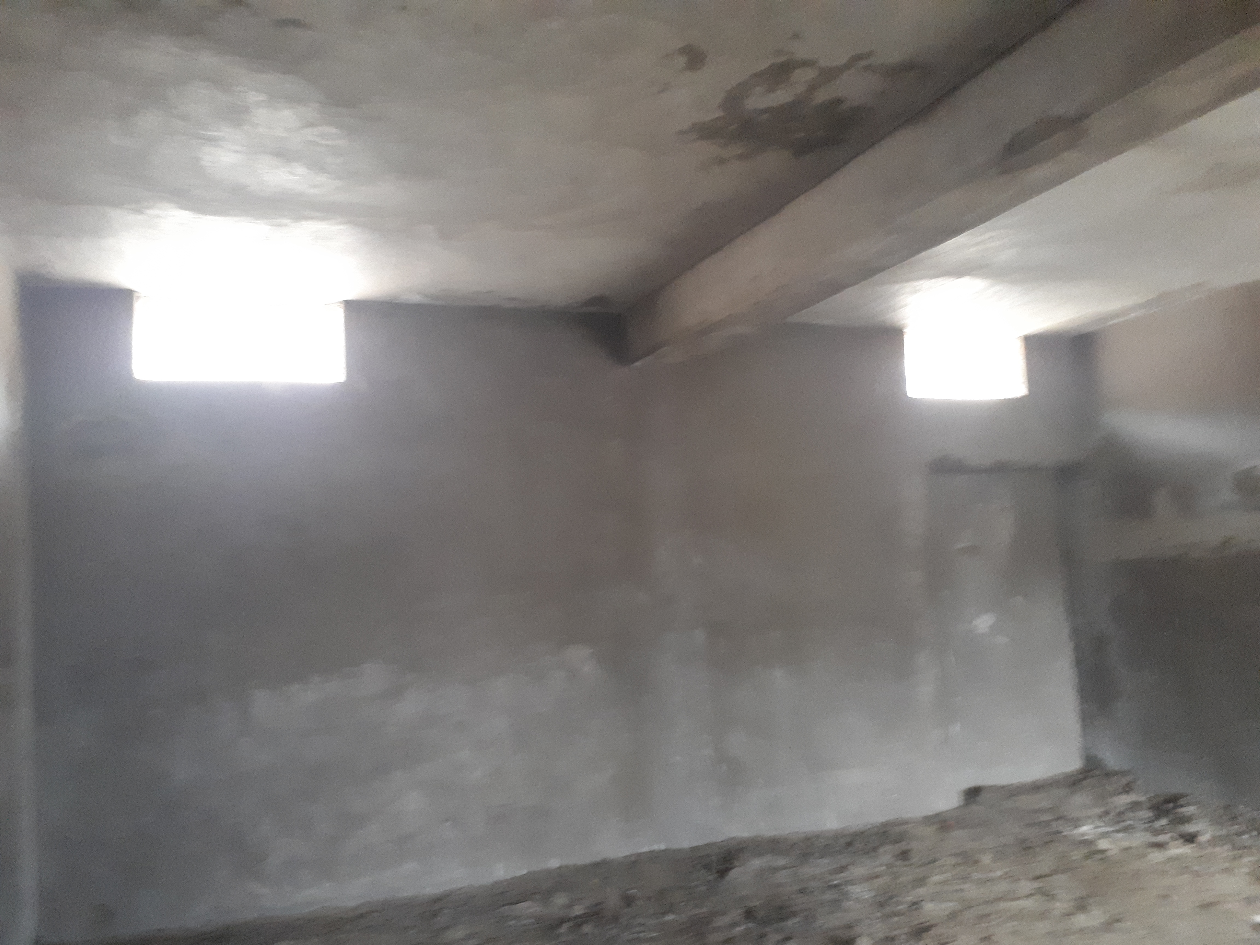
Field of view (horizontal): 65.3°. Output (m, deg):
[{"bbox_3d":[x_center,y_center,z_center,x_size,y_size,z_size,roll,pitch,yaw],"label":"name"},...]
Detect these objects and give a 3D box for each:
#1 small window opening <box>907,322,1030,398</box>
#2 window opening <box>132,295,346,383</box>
[{"bbox_3d":[2.156,-0.685,6.454,0.969,0.436,0.220,-1,-6,-22],"label":"small window opening"},{"bbox_3d":[-1.906,-0.640,4.842,0.951,0.426,0.220,-1,-6,-22],"label":"window opening"}]

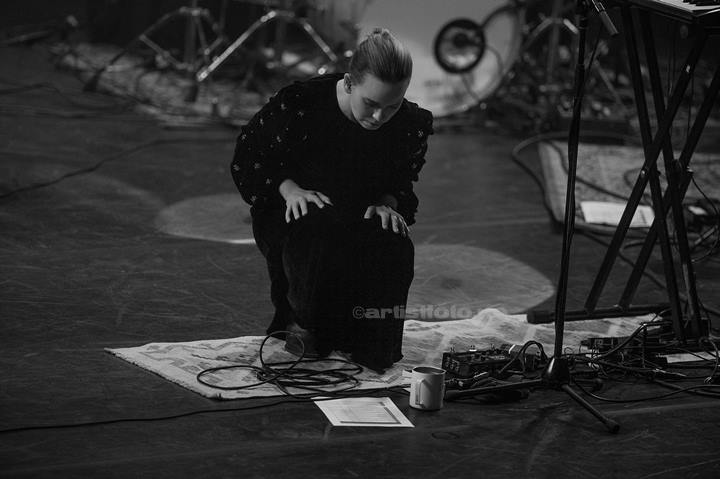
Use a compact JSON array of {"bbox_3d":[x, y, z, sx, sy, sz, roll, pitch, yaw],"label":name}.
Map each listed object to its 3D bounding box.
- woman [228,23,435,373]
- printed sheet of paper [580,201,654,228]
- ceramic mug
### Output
[{"bbox_3d":[-0.064,-0.144,16.163,0.530,0.880,0.620,0,13,-17],"label":"woman"},{"bbox_3d":[0.766,-0.072,17.736,0.210,0.003,0.297,4,13,-2],"label":"printed sheet of paper"},{"bbox_3d":[0.169,0.385,15.325,0.086,0.094,0.117,8,13,18],"label":"ceramic mug"}]

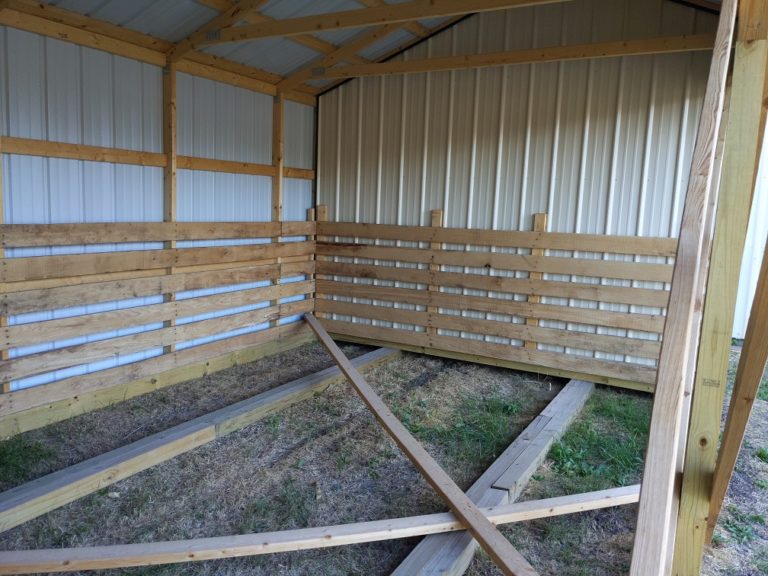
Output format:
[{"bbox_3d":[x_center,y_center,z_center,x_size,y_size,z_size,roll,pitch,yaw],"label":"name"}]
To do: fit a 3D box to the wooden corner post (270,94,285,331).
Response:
[{"bbox_3d":[-1.020,-0.655,5.310,0.089,2.309,0.042,7,9,31],"label":"wooden corner post"}]

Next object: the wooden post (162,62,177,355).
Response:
[{"bbox_3d":[-1.671,-0.551,4.330,0.089,2.314,0.042,7,9,31],"label":"wooden post"}]

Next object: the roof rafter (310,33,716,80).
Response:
[{"bbox_3d":[0.845,-1.760,4.255,3.360,0.090,0.040,6,9,26],"label":"roof rafter"}]

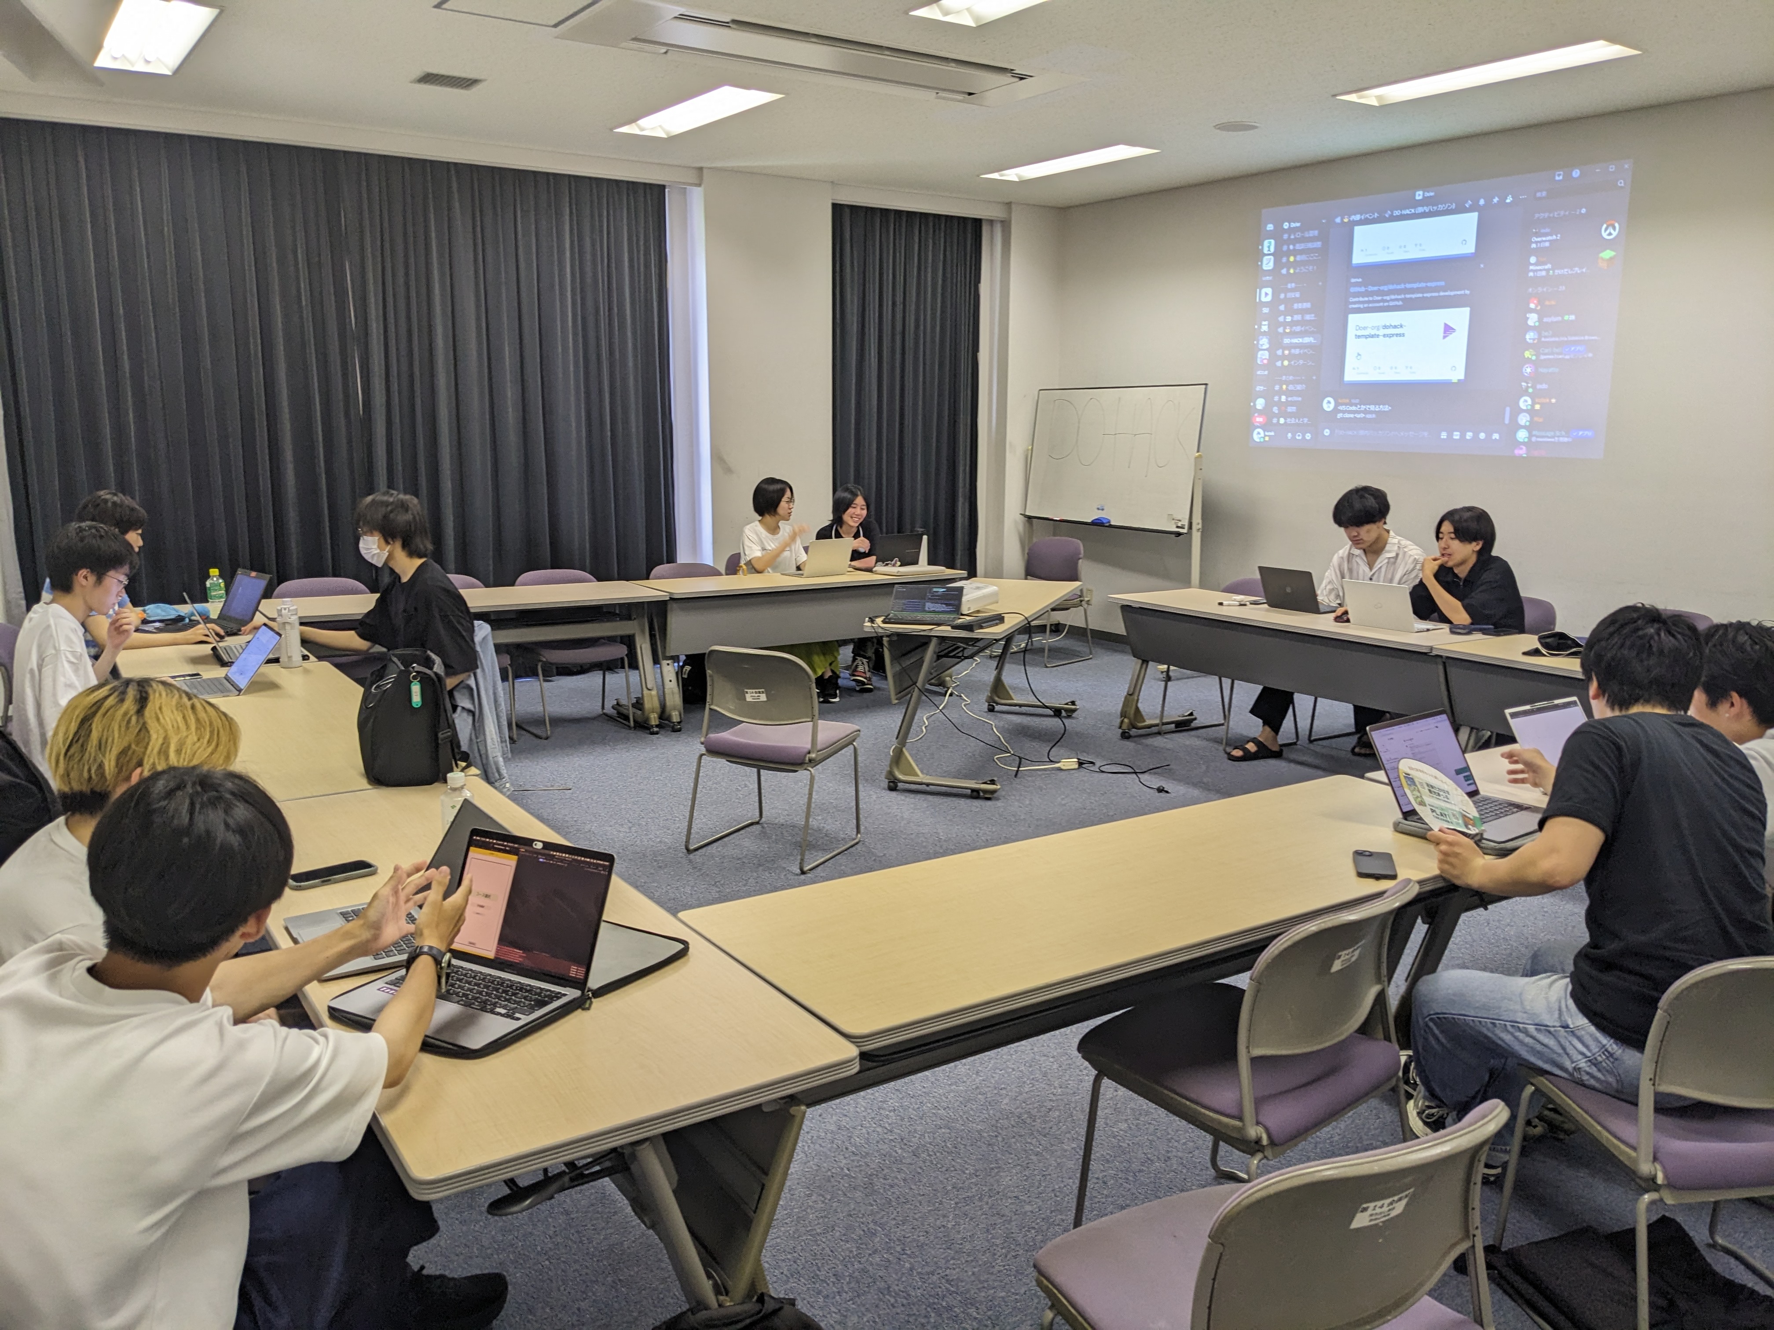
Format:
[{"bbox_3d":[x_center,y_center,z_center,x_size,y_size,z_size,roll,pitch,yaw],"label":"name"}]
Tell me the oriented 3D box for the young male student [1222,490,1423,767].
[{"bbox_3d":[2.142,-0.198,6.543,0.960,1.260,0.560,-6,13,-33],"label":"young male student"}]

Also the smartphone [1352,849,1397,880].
[{"bbox_3d":[0.987,0.404,2.801,0.074,0.011,0.140,3,11,15],"label":"smartphone"}]

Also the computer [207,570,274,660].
[{"bbox_3d":[-2.713,-0.252,5.615,0.308,0.218,0.317,9,14,40],"label":"computer"}]

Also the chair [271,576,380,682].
[{"bbox_3d":[-2.639,0.003,6.629,0.515,0.775,0.520,-7,13,-33],"label":"chair"}]

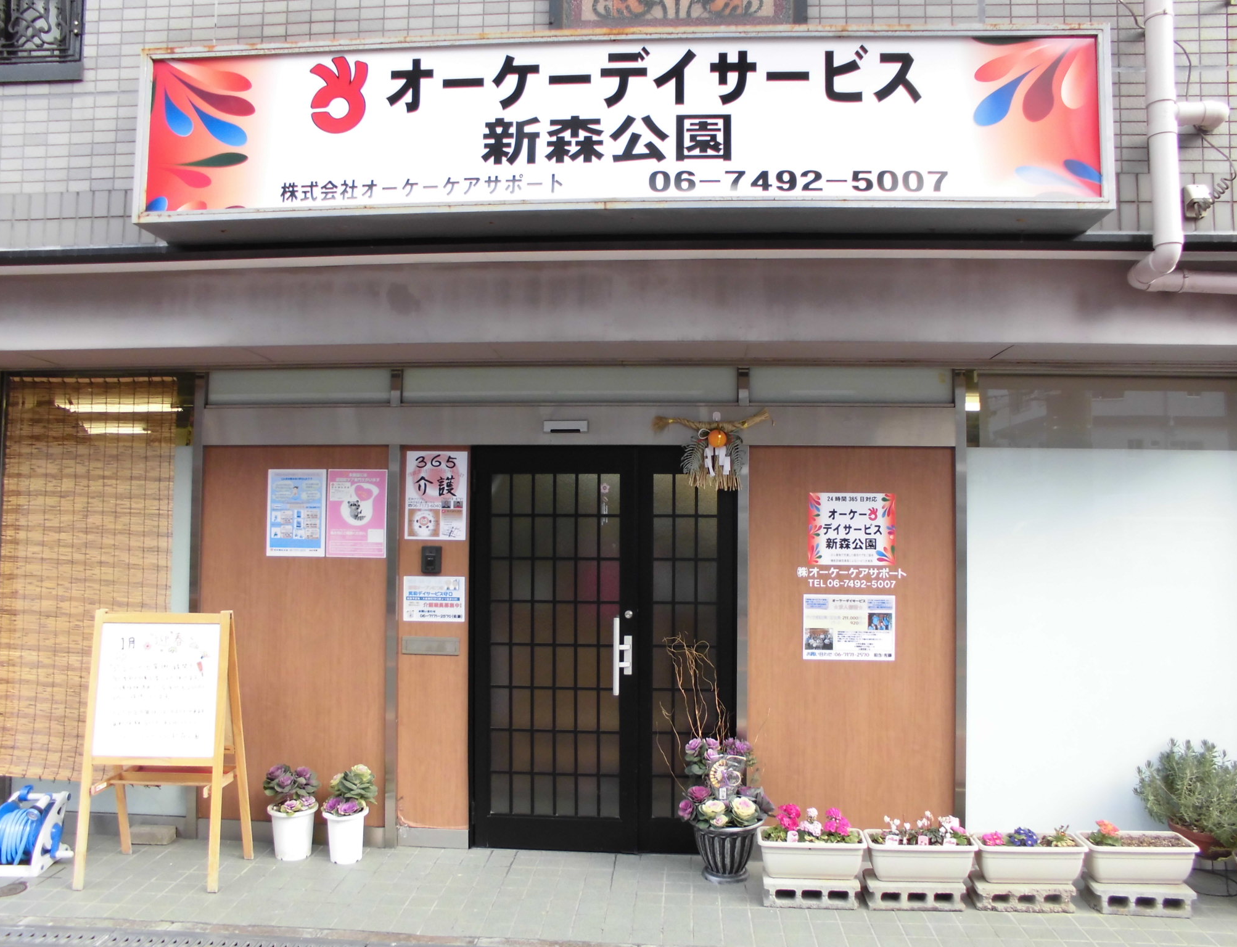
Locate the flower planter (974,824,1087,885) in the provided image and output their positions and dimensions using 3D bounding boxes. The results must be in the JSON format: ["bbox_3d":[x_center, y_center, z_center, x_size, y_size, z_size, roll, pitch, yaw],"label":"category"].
[{"bbox_3d":[1.645,1.533,3.861,0.430,0.209,0.228,0,-2,4],"label":"flower planter"}]

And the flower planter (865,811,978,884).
[{"bbox_3d":[1.223,1.519,3.893,0.429,0.261,0.228,0,-2,4],"label":"flower planter"}]

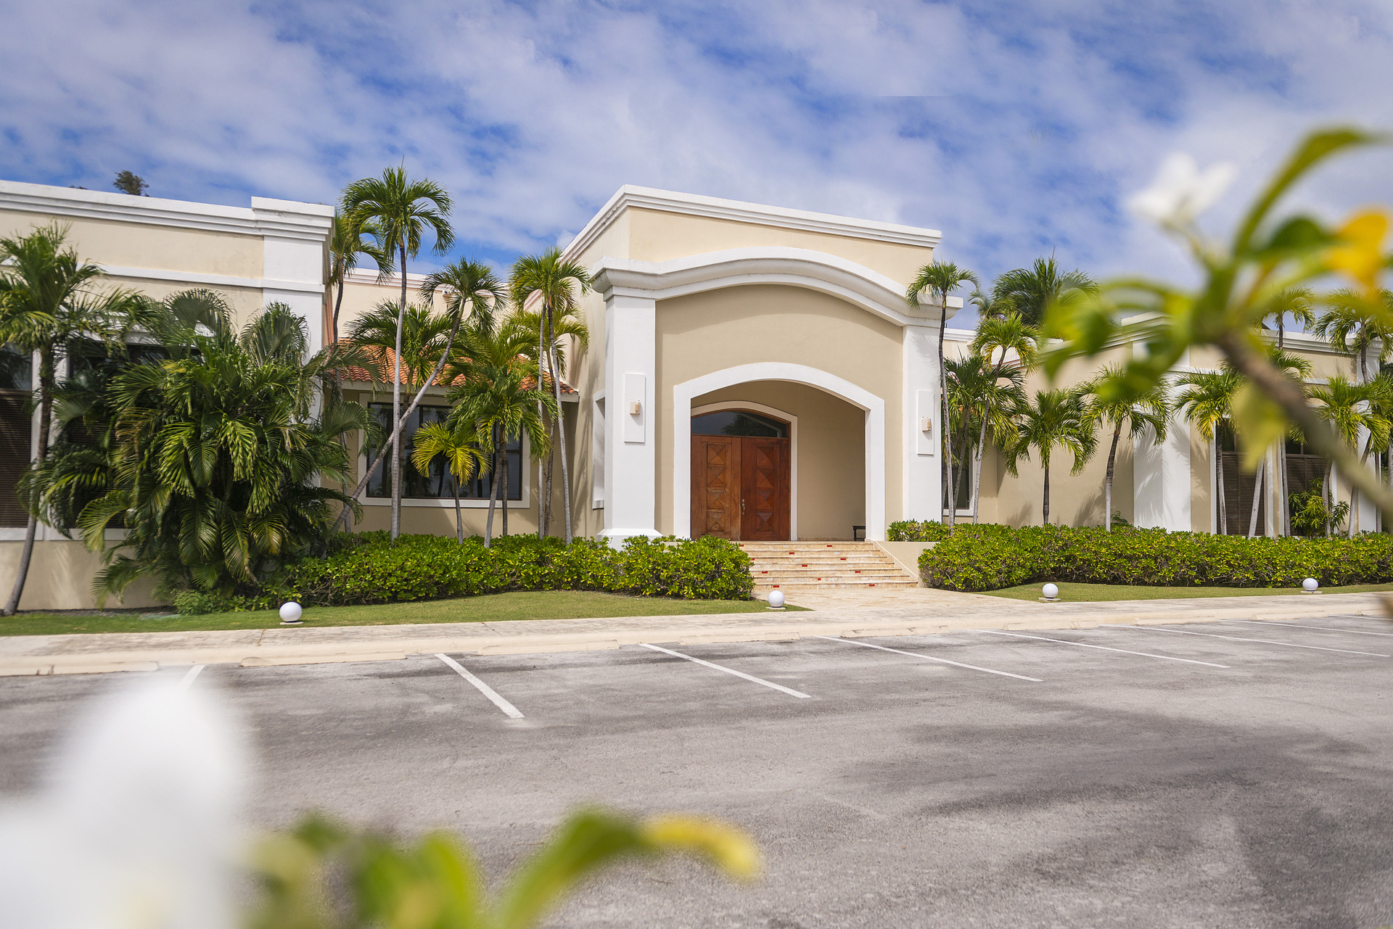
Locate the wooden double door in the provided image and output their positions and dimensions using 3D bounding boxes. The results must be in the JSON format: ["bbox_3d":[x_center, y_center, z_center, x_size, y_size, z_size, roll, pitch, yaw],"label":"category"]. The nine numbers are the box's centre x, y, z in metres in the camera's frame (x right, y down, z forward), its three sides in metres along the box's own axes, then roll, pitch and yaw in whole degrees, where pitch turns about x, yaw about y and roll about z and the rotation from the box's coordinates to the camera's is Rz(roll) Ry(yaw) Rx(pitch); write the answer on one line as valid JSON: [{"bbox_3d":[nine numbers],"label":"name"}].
[{"bbox_3d":[1.306,0.730,27.354,3.252,3.031,0.121,2,-4,-21],"label":"wooden double door"}]

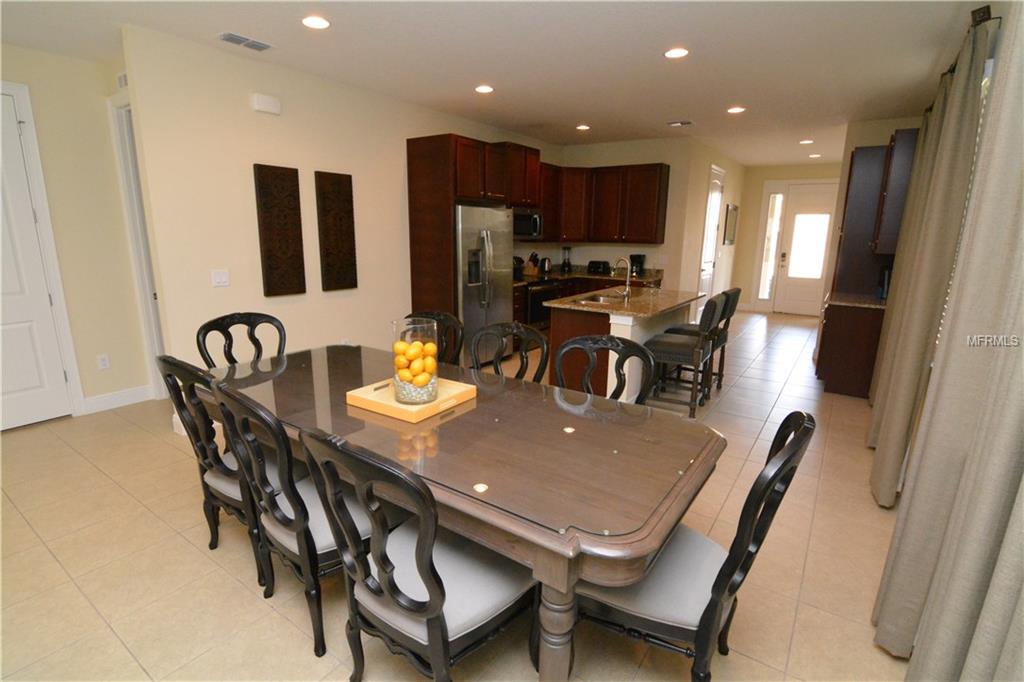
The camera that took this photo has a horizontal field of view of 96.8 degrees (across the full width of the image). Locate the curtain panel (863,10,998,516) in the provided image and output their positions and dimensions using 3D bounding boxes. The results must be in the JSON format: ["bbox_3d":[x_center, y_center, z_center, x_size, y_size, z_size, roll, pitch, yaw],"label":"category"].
[{"bbox_3d":[2.593,-0.411,2.981,0.160,2.380,1.800,9,16,35],"label":"curtain panel"}]

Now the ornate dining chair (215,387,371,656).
[{"bbox_3d":[-0.773,0.621,1.931,0.505,1.052,0.569,9,15,34],"label":"ornate dining chair"}]

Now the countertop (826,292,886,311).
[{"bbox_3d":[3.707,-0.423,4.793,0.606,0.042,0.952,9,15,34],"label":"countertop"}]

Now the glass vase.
[{"bbox_3d":[-0.413,0.092,1.957,0.183,0.320,0.183,0,13,0],"label":"glass vase"}]

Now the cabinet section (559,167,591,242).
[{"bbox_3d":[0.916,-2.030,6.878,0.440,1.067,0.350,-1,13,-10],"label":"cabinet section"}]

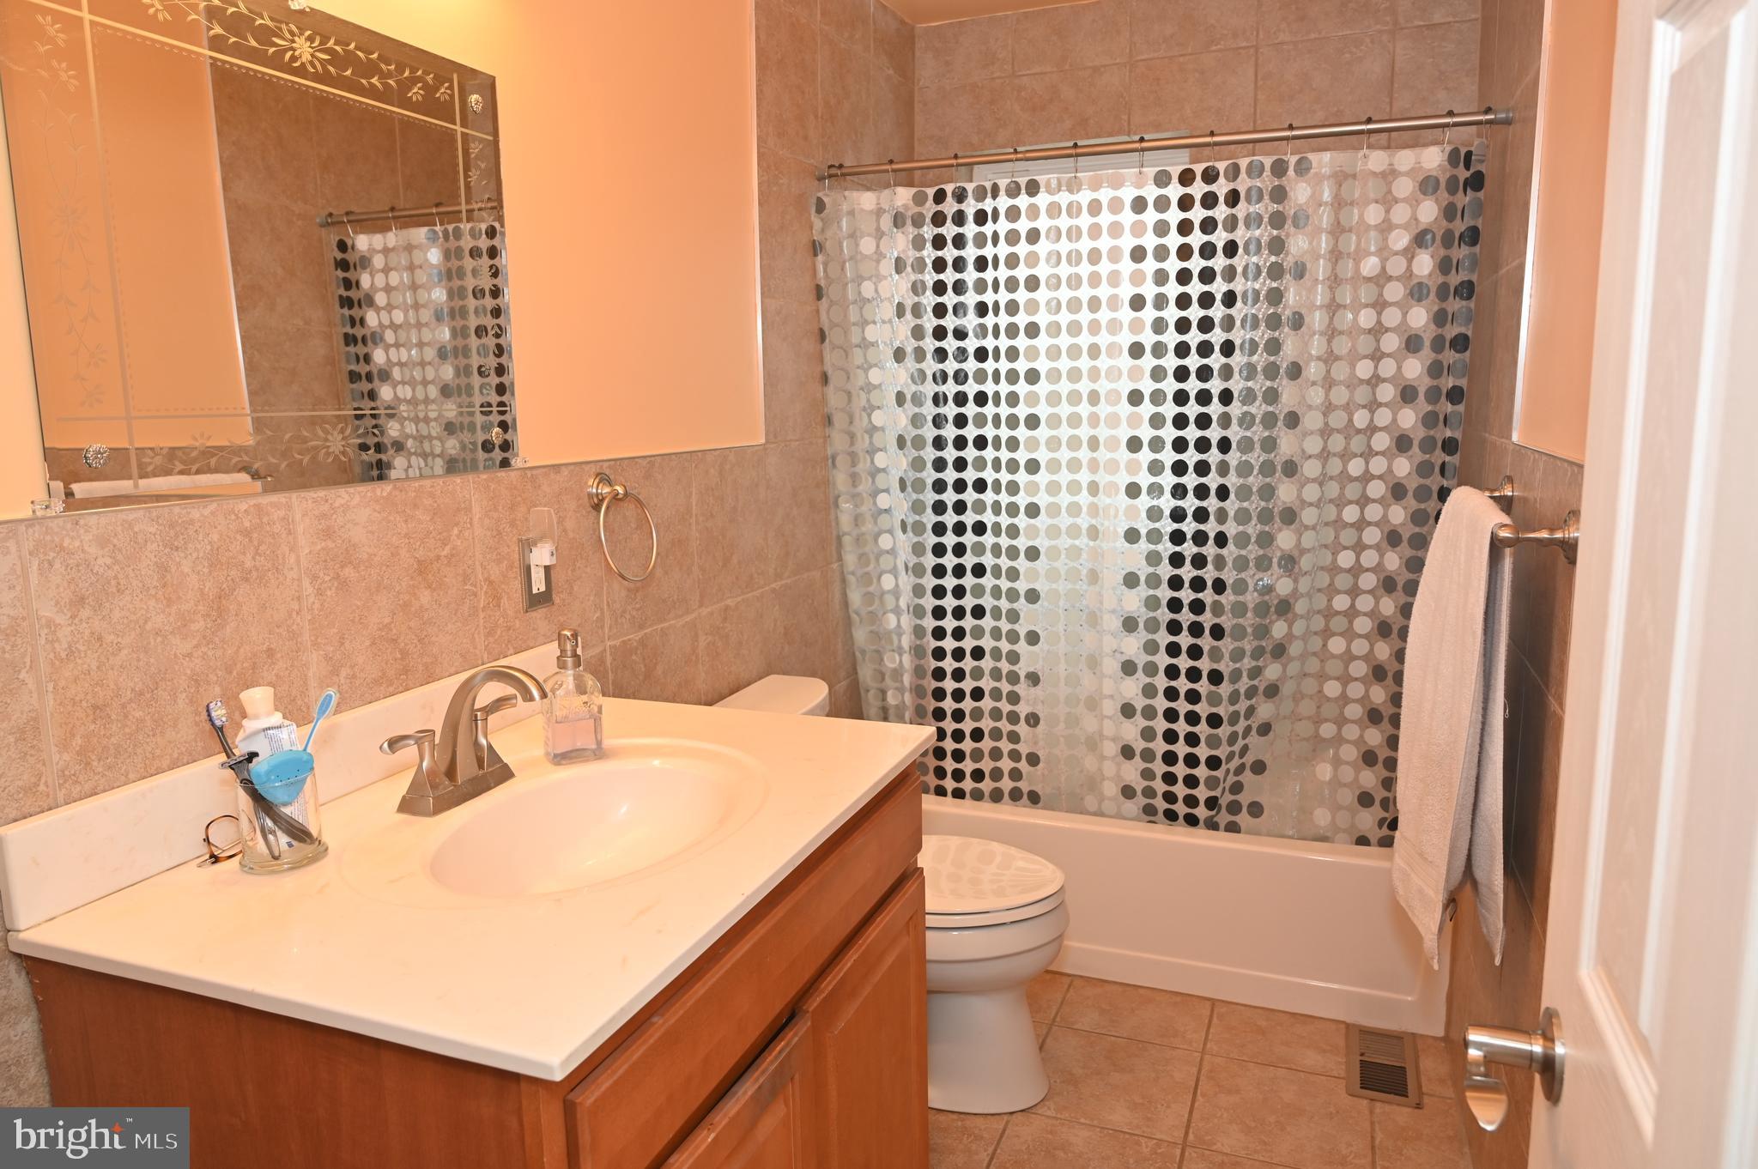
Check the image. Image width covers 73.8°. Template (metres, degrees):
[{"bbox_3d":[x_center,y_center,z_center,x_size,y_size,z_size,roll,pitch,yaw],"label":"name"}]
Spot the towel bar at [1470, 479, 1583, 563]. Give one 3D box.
[{"bbox_3d":[0.945,-0.112,1.772,0.099,0.071,0.661,3,10,21],"label":"towel bar"}]

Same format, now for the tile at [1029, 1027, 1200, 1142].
[{"bbox_3d":[0.485,1.039,2.439,0.334,0.010,0.339,3,10,21],"label":"tile"}]

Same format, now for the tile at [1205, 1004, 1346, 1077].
[{"bbox_3d":[0.897,1.009,2.594,0.325,0.010,0.247,3,10,21],"label":"tile"}]

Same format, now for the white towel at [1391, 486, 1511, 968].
[{"bbox_3d":[0.896,0.206,1.819,0.131,0.683,0.376,3,10,21],"label":"white towel"}]

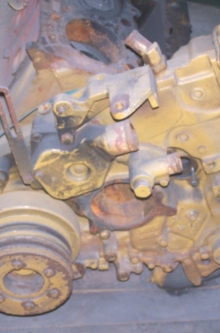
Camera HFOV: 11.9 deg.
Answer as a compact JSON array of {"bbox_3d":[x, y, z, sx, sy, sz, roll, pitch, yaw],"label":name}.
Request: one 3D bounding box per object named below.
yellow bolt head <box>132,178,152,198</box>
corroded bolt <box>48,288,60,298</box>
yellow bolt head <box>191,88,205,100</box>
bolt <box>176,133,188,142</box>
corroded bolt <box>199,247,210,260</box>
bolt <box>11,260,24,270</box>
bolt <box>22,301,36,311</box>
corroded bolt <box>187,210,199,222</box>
[{"bbox_3d":[0.057,0.039,1.837,0.031,0.031,0.022,-13,43,10],"label":"yellow bolt head"},{"bbox_3d":[-0.099,0.226,1.871,0.019,0.019,0.010,-13,43,10],"label":"corroded bolt"},{"bbox_3d":[0.147,-0.121,1.765,0.021,0.021,0.010,-13,43,10],"label":"yellow bolt head"},{"bbox_3d":[0.129,-0.051,1.847,0.020,0.020,0.010,-13,43,10],"label":"bolt"},{"bbox_3d":[0.183,0.169,2.037,0.018,0.018,0.020,-13,43,10],"label":"corroded bolt"},{"bbox_3d":[-0.160,0.171,1.816,0.019,0.019,0.010,-13,43,10],"label":"bolt"},{"bbox_3d":[-0.145,0.250,1.892,0.019,0.019,0.010,-13,43,10],"label":"bolt"},{"bbox_3d":[0.155,0.093,1.977,0.021,0.021,0.012,-13,43,10],"label":"corroded bolt"}]

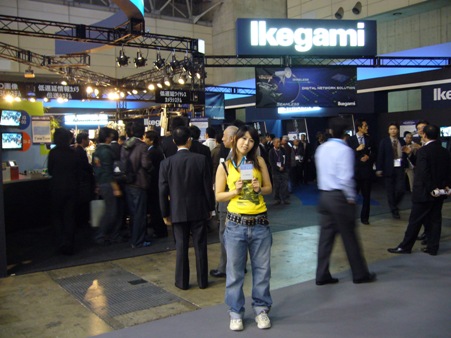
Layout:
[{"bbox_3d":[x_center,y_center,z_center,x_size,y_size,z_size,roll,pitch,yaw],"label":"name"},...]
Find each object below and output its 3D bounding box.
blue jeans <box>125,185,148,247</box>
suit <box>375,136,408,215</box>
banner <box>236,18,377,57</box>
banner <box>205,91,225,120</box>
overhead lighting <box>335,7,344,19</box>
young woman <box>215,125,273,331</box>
[{"bbox_3d":[-1.246,0.648,6.420,0.320,0.870,0.270,2,4,41],"label":"blue jeans"},{"bbox_3d":[3.059,0.147,8.400,0.520,1.440,0.340,-1,3,-6],"label":"suit"},{"bbox_3d":[2.127,-3.432,11.900,3.620,0.930,0.350,-1,3,-7],"label":"banner"},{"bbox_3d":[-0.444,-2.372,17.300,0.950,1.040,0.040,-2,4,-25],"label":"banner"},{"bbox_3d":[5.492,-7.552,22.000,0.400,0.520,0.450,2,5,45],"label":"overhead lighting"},{"bbox_3d":[0.138,0.454,3.600,0.450,1.560,0.340,-1,3,-3],"label":"young woman"}]

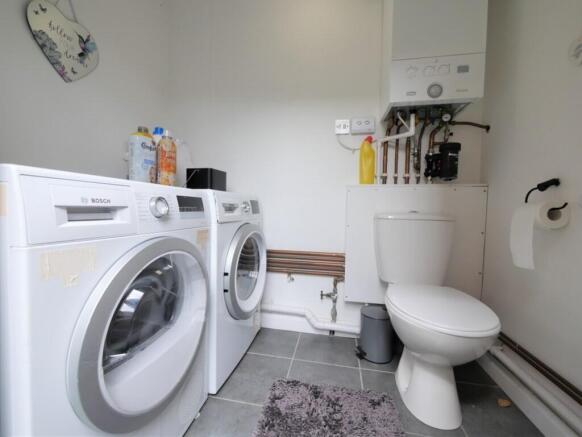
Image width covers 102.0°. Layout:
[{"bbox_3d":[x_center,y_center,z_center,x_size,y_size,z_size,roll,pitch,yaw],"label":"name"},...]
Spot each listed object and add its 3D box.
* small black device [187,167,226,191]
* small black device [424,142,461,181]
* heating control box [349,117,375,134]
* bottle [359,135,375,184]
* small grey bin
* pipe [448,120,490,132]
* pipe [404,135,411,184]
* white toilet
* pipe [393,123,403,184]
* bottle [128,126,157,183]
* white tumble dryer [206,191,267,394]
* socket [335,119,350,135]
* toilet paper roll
[{"bbox_3d":[-0.456,-0.193,1.279,0.138,0.128,0.150,1,3,11],"label":"small black device"},{"bbox_3d":[0.787,-0.294,1.229,0.155,0.187,0.110,1,3,13],"label":"small black device"},{"bbox_3d":[0.430,-0.549,1.404,0.142,0.090,0.034,1,3,11],"label":"heating control box"},{"bbox_3d":[0.436,-0.322,1.348,0.085,0.280,0.065,1,3,13],"label":"bottle"},{"bbox_3d":[0.472,0.630,1.316,0.195,0.266,0.167,-1,3,-28],"label":"small grey bin"},{"bbox_3d":[0.897,-0.466,1.194,0.200,0.045,0.055,1,3,13],"label":"pipe"},{"bbox_3d":[0.639,-0.321,1.288,0.024,0.280,0.024,1,3,11],"label":"pipe"},{"bbox_3d":[0.584,0.379,0.994,0.365,0.780,0.620,1,3,13],"label":"white toilet"},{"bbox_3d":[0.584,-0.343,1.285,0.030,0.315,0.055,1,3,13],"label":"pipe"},{"bbox_3d":[-0.643,-0.255,1.032,0.070,0.275,0.106,2,3,22],"label":"bottle"},{"bbox_3d":[-0.528,0.313,1.330,0.620,0.860,0.588,1,3,11],"label":"white tumble dryer"},{"bbox_3d":[0.309,-0.547,1.400,0.086,0.090,0.020,1,3,13],"label":"socket"},{"bbox_3d":[0.884,0.057,0.832,0.100,0.232,0.105,1,3,11],"label":"toilet paper roll"}]

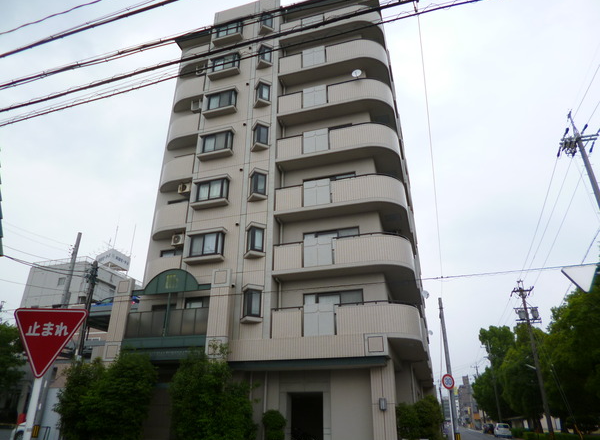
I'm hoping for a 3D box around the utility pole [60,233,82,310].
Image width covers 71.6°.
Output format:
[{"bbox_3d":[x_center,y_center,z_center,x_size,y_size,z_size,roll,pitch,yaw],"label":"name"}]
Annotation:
[{"bbox_3d":[-13.491,6.210,22.984,0.340,12.007,0.340,-8,-27,15],"label":"utility pole"}]

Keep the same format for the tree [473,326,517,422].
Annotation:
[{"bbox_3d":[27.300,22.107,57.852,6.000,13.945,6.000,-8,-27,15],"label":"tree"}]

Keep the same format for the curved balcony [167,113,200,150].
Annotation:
[{"bbox_3d":[-6.519,-4.942,23.728,2.400,1.420,1.070,-8,-27,15],"label":"curved balcony"}]

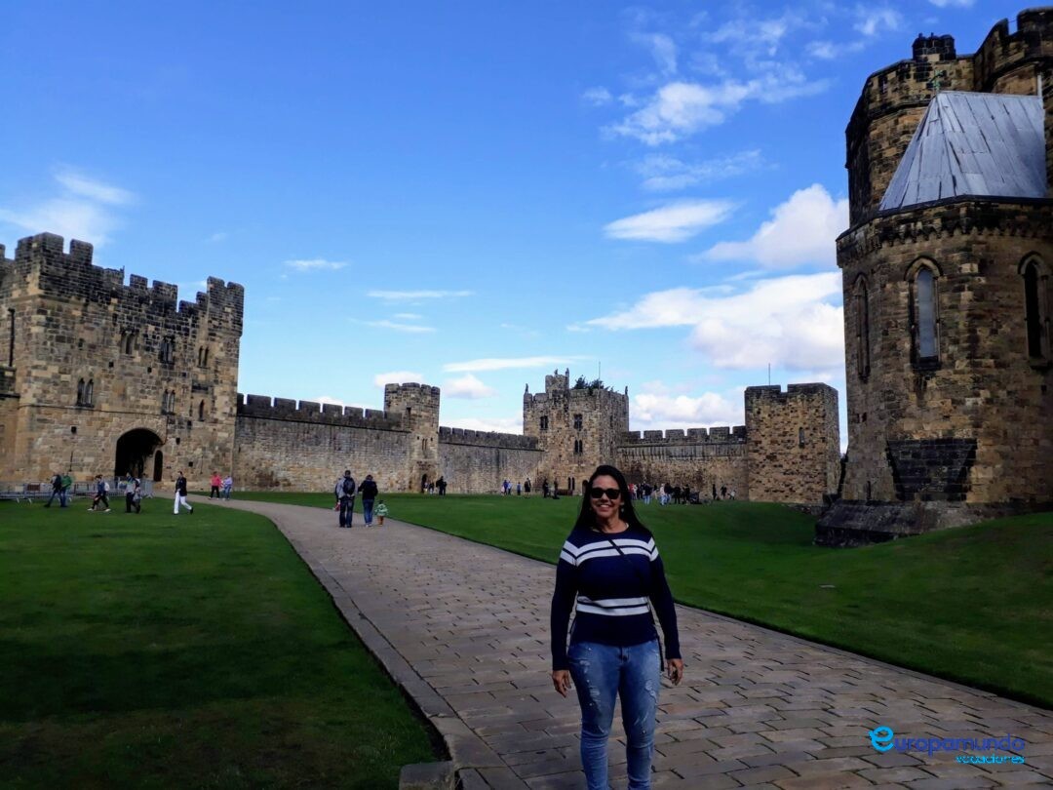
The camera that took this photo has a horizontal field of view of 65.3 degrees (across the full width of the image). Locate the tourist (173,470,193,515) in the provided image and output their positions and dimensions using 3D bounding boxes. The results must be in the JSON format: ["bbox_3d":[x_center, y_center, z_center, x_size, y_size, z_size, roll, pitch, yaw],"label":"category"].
[{"bbox_3d":[-13.474,3.853,32.200,0.700,1.700,0.500,2,-6,-17],"label":"tourist"}]

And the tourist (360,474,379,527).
[{"bbox_3d":[-4.965,3.332,25.800,0.580,1.630,0.380,2,-6,-13],"label":"tourist"}]

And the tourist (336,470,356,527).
[{"bbox_3d":[-5.681,3.277,25.800,0.600,1.780,0.420,2,-7,-18],"label":"tourist"}]

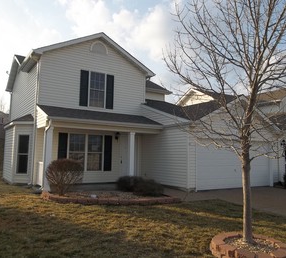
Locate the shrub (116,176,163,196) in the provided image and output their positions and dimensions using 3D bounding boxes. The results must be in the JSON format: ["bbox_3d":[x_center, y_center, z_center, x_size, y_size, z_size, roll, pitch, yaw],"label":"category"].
[{"bbox_3d":[-0.101,1.943,9.100,1.500,0.650,1.100,2,-4,0],"label":"shrub"}]

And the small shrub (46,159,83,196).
[{"bbox_3d":[-2.462,1.531,8.500,1.170,1.200,1.150,4,-5,-31],"label":"small shrub"}]

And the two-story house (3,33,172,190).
[{"bbox_3d":[-2.539,-0.746,15.268,8.650,6.700,10.200,4,-5,-31],"label":"two-story house"}]

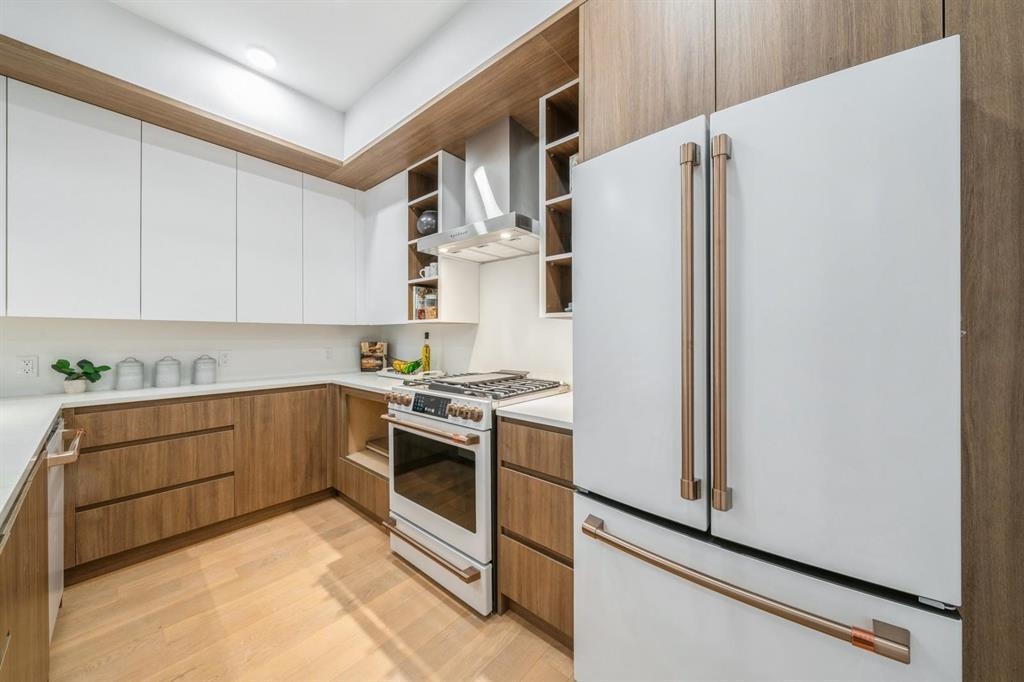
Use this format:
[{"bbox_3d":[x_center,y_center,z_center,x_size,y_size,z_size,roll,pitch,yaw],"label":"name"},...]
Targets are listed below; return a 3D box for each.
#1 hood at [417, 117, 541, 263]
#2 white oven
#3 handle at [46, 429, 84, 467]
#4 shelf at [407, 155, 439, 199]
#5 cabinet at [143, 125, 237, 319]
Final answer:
[{"bbox_3d":[-0.109,-0.871,1.999,0.746,0.692,0.515,0,0,39],"label":"hood"},{"bbox_3d":[-0.183,0.745,1.929,0.768,0.930,0.700,0,0,39],"label":"white oven"},{"bbox_3d":[-1.742,0.408,1.337,0.506,0.037,0.065,0,0,40],"label":"handle"},{"bbox_3d":[-0.493,-1.082,2.431,0.360,0.275,0.328,0,0,39],"label":"shelf"},{"bbox_3d":[-2.072,-0.679,2.186,0.347,1.116,0.423,0,0,40],"label":"cabinet"}]

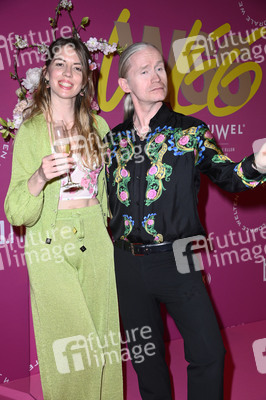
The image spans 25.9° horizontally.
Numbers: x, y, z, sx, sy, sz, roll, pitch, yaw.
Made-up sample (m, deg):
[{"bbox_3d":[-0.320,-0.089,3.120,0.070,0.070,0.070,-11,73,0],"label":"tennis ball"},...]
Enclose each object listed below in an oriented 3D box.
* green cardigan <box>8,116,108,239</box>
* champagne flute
[{"bbox_3d":[-0.263,-0.086,2.120,0.430,0.490,0.310,-2,7,-18],"label":"green cardigan"},{"bbox_3d":[-0.225,-0.151,1.920,0.062,0.225,0.062,-10,10,1],"label":"champagne flute"}]

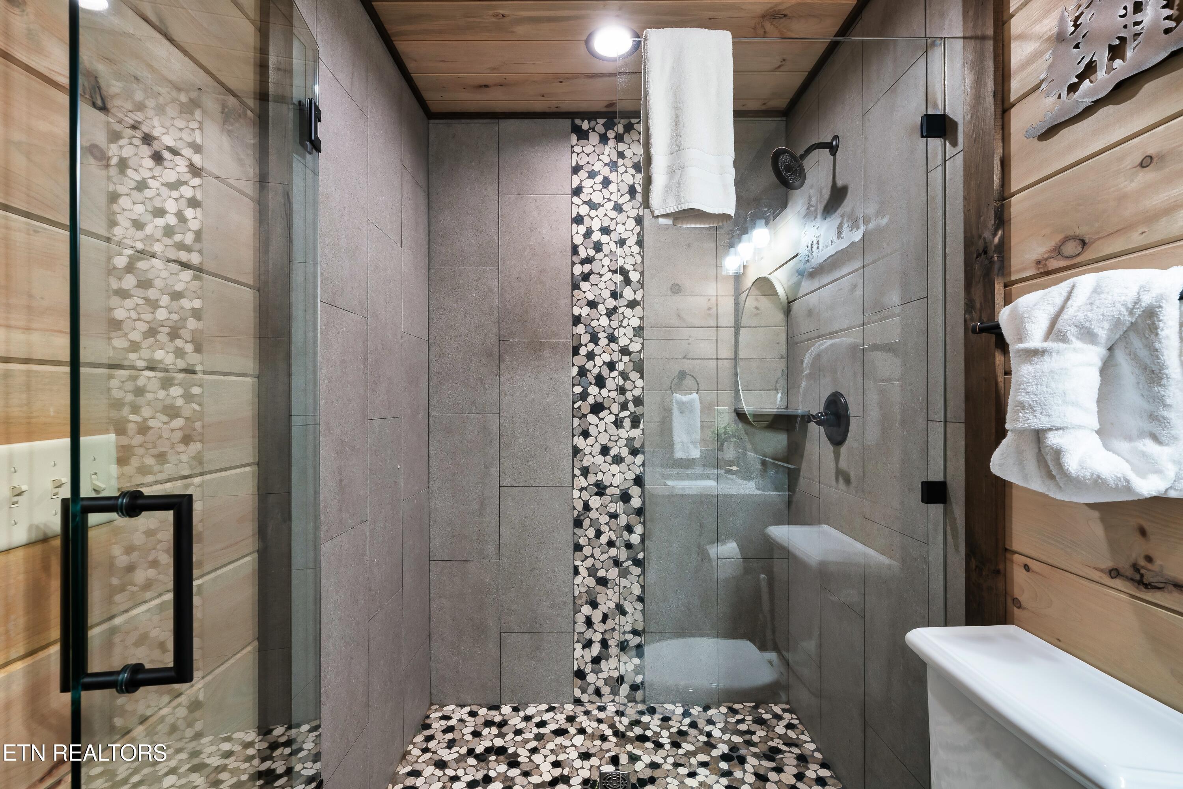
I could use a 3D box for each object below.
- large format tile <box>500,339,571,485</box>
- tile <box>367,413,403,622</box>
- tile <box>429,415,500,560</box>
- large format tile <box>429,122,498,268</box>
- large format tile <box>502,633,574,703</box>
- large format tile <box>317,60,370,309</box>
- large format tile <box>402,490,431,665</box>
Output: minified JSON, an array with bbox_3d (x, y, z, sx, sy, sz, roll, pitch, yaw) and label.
[{"bbox_3d":[-0.231,0.078,2.192,0.301,0.605,0.010,0,0,0],"label":"large format tile"},{"bbox_3d":[-0.683,0.386,1.744,0.012,0.610,0.296,0,-1,0],"label":"tile"},{"bbox_3d":[-0.527,0.384,2.190,0.291,0.606,0.010,0,0,0],"label":"tile"},{"bbox_3d":[-0.533,-0.829,2.196,0.291,0.601,0.010,0,0,0],"label":"large format tile"},{"bbox_3d":[-0.226,1.146,2.201,0.305,0.298,0.012,0,-1,0],"label":"large format tile"},{"bbox_3d":[-0.686,-0.538,1.452,0.012,0.610,0.302,0,-1,0],"label":"large format tile"},{"bbox_3d":[-0.678,0.688,2.029,0.010,0.608,0.311,0,0,0],"label":"large format tile"}]

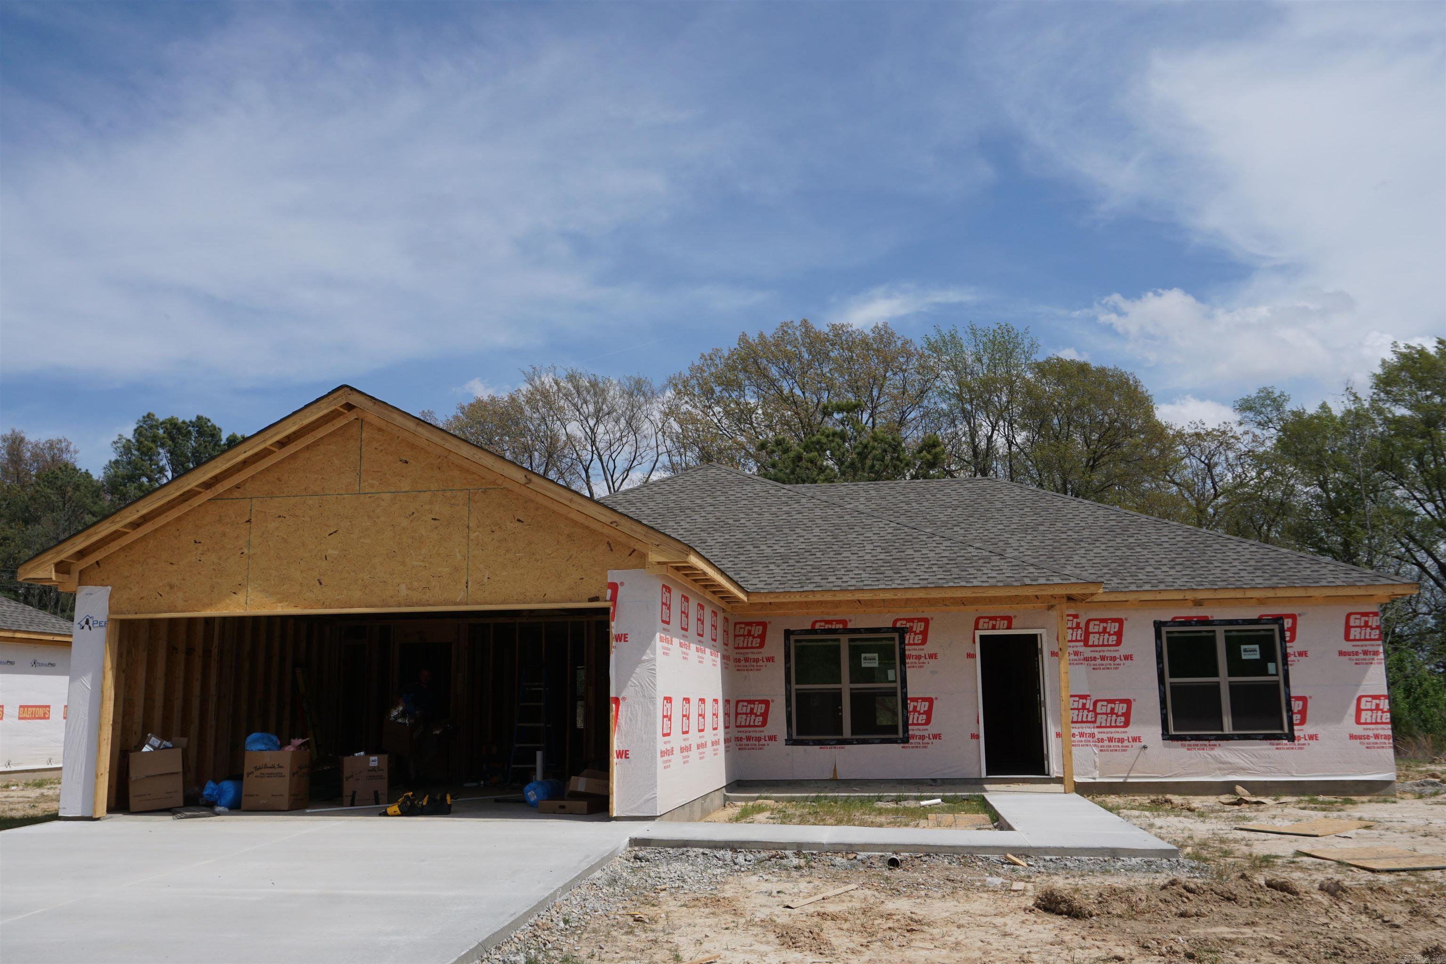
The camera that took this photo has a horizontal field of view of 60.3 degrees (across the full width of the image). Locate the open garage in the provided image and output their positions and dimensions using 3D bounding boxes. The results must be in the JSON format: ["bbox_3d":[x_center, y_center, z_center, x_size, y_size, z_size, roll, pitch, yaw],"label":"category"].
[{"bbox_3d":[-3.515,1.764,16.072,7.300,4.500,6.500,-2,-10,8],"label":"open garage"}]

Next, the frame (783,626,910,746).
[{"bbox_3d":[1.841,3.040,18.537,1.830,1.700,0.100,-2,-10,8],"label":"frame"}]

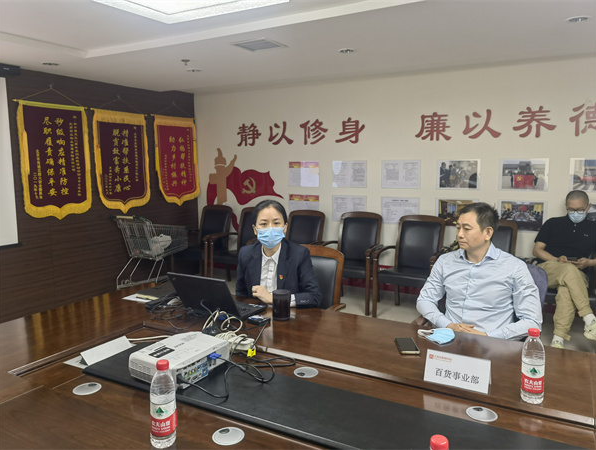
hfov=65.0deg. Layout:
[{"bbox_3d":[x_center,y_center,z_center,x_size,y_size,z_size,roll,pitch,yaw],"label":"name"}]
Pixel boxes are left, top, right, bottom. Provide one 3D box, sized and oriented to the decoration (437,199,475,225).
[{"bbox_3d":[1.664,-0.118,4.919,0.436,0.314,0.020,4,9,29],"label":"decoration"}]

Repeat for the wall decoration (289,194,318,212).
[{"bbox_3d":[0.072,-0.213,5.697,0.415,0.308,0.020,4,8,28],"label":"wall decoration"}]

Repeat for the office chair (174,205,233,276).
[{"bbox_3d":[-1.173,0.258,5.947,0.590,0.985,0.640,4,8,28],"label":"office chair"}]

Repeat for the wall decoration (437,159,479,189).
[{"bbox_3d":[1.661,-0.527,4.863,0.436,0.314,0.020,4,9,29],"label":"wall decoration"}]

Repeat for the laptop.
[{"bbox_3d":[-0.389,0.319,2.282,0.345,0.210,0.340,4,9,28],"label":"laptop"}]

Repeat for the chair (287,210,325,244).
[{"bbox_3d":[-0.050,0.320,5.158,0.600,0.920,0.660,4,9,28],"label":"chair"}]

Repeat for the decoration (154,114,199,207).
[{"bbox_3d":[-1.592,-0.841,6.244,0.050,1.180,0.790,4,9,29],"label":"decoration"}]

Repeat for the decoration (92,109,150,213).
[{"bbox_3d":[-1.961,-0.691,5.298,0.030,1.143,0.780,4,9,28],"label":"decoration"}]

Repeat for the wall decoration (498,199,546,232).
[{"bbox_3d":[2.179,-0.082,4.557,0.430,0.308,0.020,4,8,28],"label":"wall decoration"}]

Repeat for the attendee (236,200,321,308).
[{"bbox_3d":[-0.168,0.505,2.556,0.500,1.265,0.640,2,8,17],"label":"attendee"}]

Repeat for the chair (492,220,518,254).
[{"bbox_3d":[1.682,0.437,4.238,0.600,0.920,0.660,4,9,28],"label":"chair"}]

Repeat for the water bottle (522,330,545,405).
[{"bbox_3d":[0.742,0.443,1.474,0.064,0.232,0.064,4,8,28],"label":"water bottle"}]

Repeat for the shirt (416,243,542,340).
[{"bbox_3d":[0.888,0.343,2.336,0.590,0.480,0.370,4,9,32],"label":"shirt"}]

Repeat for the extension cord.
[{"bbox_3d":[-0.260,0.487,1.950,0.160,0.065,0.110,0,7,0],"label":"extension cord"}]

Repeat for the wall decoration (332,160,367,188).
[{"bbox_3d":[0.593,-0.597,5.468,0.436,0.314,0.020,4,9,29],"label":"wall decoration"}]

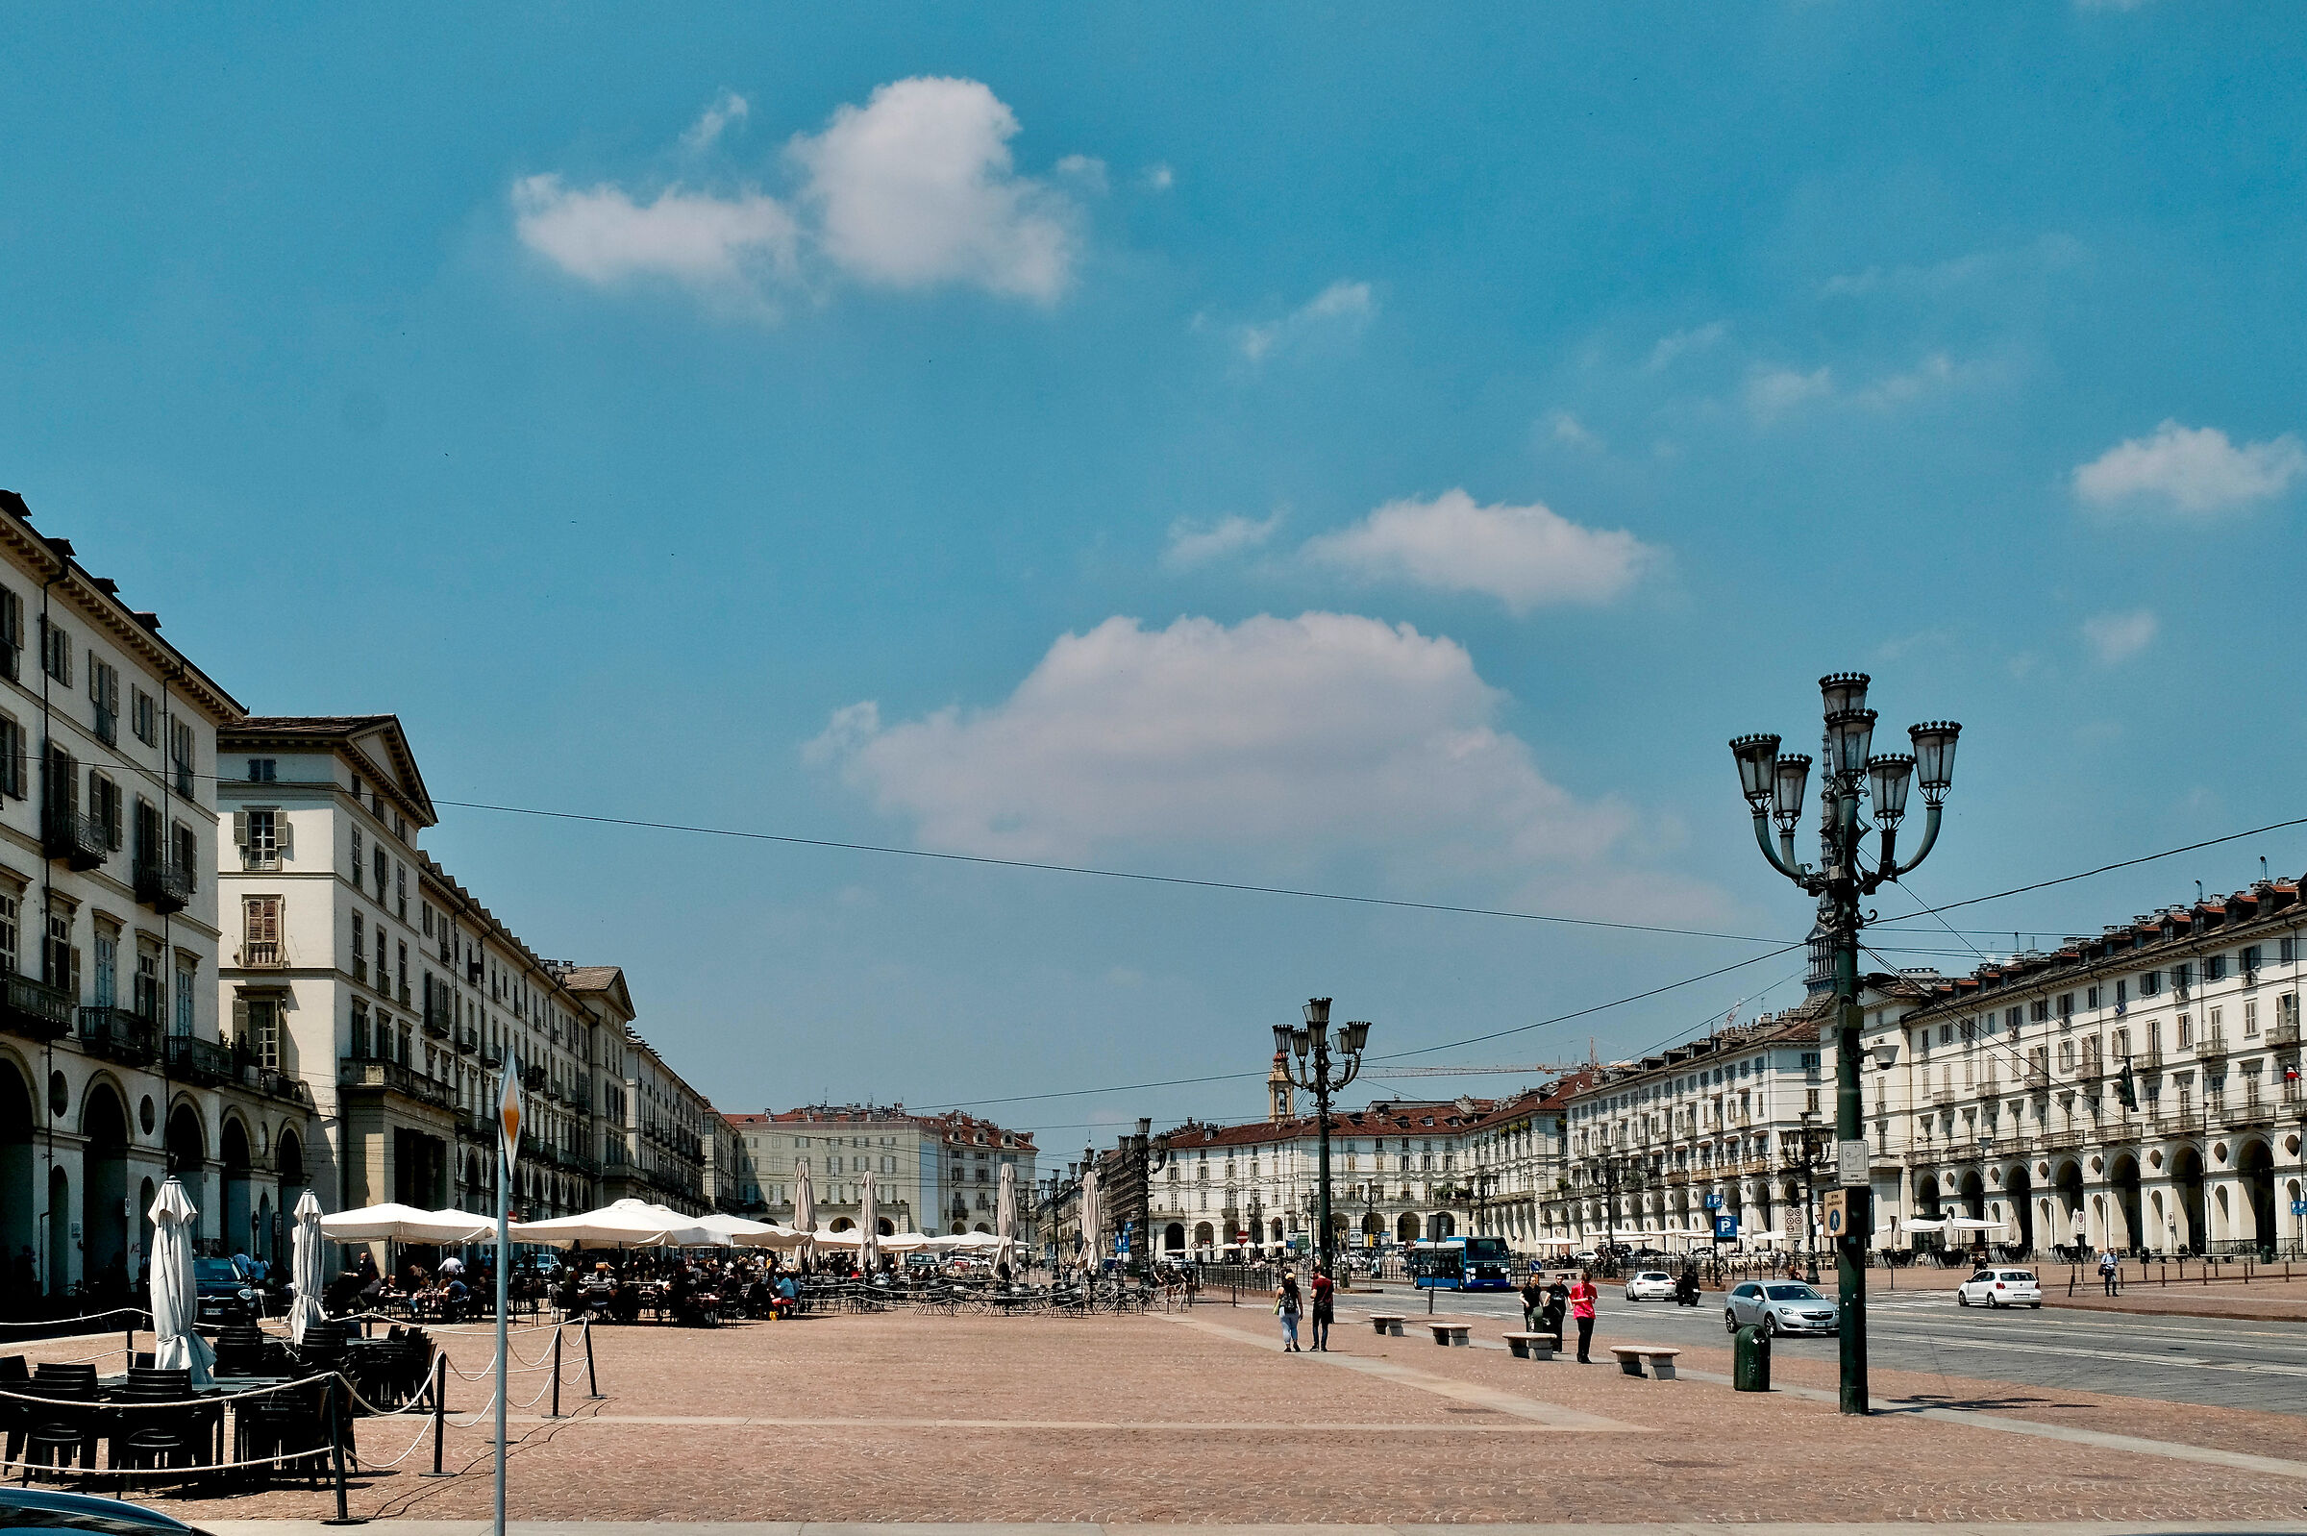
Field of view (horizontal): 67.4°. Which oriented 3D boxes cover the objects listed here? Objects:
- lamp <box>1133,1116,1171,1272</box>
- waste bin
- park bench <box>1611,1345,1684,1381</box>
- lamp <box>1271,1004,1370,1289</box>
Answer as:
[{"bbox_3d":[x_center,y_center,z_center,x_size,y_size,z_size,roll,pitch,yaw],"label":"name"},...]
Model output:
[{"bbox_3d":[-0.491,25.495,101.719,2.880,9.600,2.880,0,-14,0],"label":"lamp"},{"bbox_3d":[9.156,9.033,26.481,0.550,1.000,0.550,3,-14,-12],"label":"waste bin"},{"bbox_3d":[8.369,10.116,29.478,0.520,0.500,1.700,1,-14,-7],"label":"park bench"},{"bbox_3d":[5.079,11.910,52.776,2.880,9.600,2.880,-2,-14,5],"label":"lamp"}]

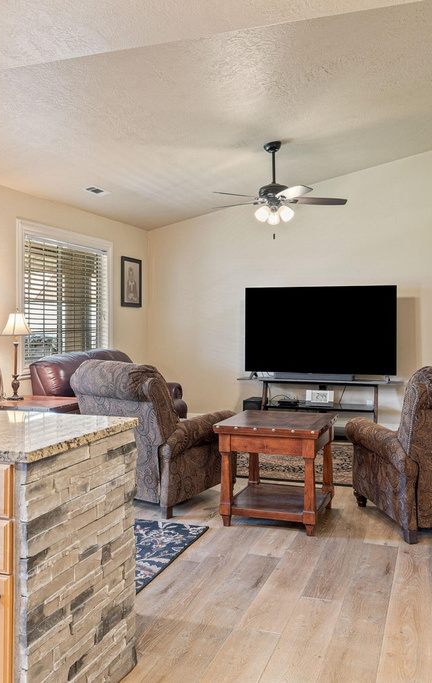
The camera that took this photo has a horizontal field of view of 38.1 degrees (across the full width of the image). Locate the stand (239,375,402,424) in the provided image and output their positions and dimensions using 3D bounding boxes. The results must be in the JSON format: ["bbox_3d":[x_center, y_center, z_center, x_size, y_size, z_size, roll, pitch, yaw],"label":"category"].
[{"bbox_3d":[1.146,0.746,6.895,1.760,0.635,0.450,0,2,19],"label":"stand"}]

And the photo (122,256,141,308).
[{"bbox_3d":[-1.022,-0.716,7.677,0.030,0.590,0.530,0,2,19],"label":"photo"}]

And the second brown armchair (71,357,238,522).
[{"bbox_3d":[-0.435,0.617,4.534,0.860,1.020,0.950,1,2,28],"label":"second brown armchair"}]

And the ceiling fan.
[{"bbox_3d":[0.543,-1.429,5.660,1.280,0.760,1.280,0,2,19],"label":"ceiling fan"}]

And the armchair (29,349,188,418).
[{"bbox_3d":[-0.978,0.591,6.232,0.950,0.970,1.620,1,2,19],"label":"armchair"}]

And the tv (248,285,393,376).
[{"bbox_3d":[1.141,-0.126,6.964,1.670,0.960,0.070,1,2,19],"label":"tv"}]

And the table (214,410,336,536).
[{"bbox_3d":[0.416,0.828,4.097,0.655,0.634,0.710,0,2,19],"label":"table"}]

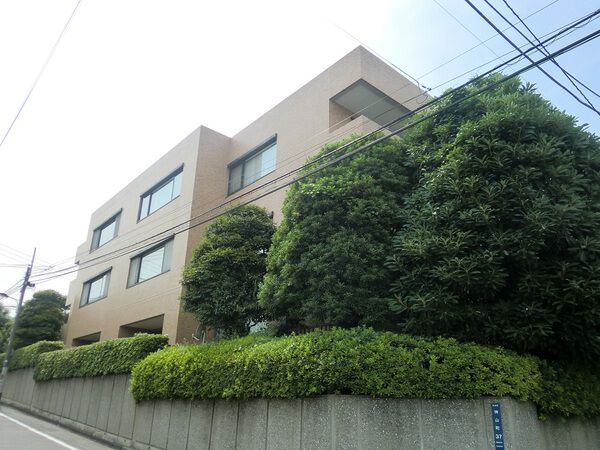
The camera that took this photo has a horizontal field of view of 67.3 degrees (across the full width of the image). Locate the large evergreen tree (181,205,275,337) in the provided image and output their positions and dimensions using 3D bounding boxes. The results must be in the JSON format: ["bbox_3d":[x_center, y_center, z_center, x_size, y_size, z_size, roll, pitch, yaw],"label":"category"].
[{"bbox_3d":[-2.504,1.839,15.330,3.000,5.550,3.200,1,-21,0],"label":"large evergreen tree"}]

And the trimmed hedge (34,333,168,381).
[{"bbox_3d":[-8.810,5.743,18.635,1.050,1.280,12.750,19,-27,-38],"label":"trimmed hedge"}]

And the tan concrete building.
[{"bbox_3d":[-3.550,2.732,22.917,9.000,10.410,23.260,19,-27,-38],"label":"tan concrete building"}]

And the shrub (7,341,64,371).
[{"bbox_3d":[-16.407,8.089,27.008,1.080,1.370,9.830,19,-27,-38],"label":"shrub"}]

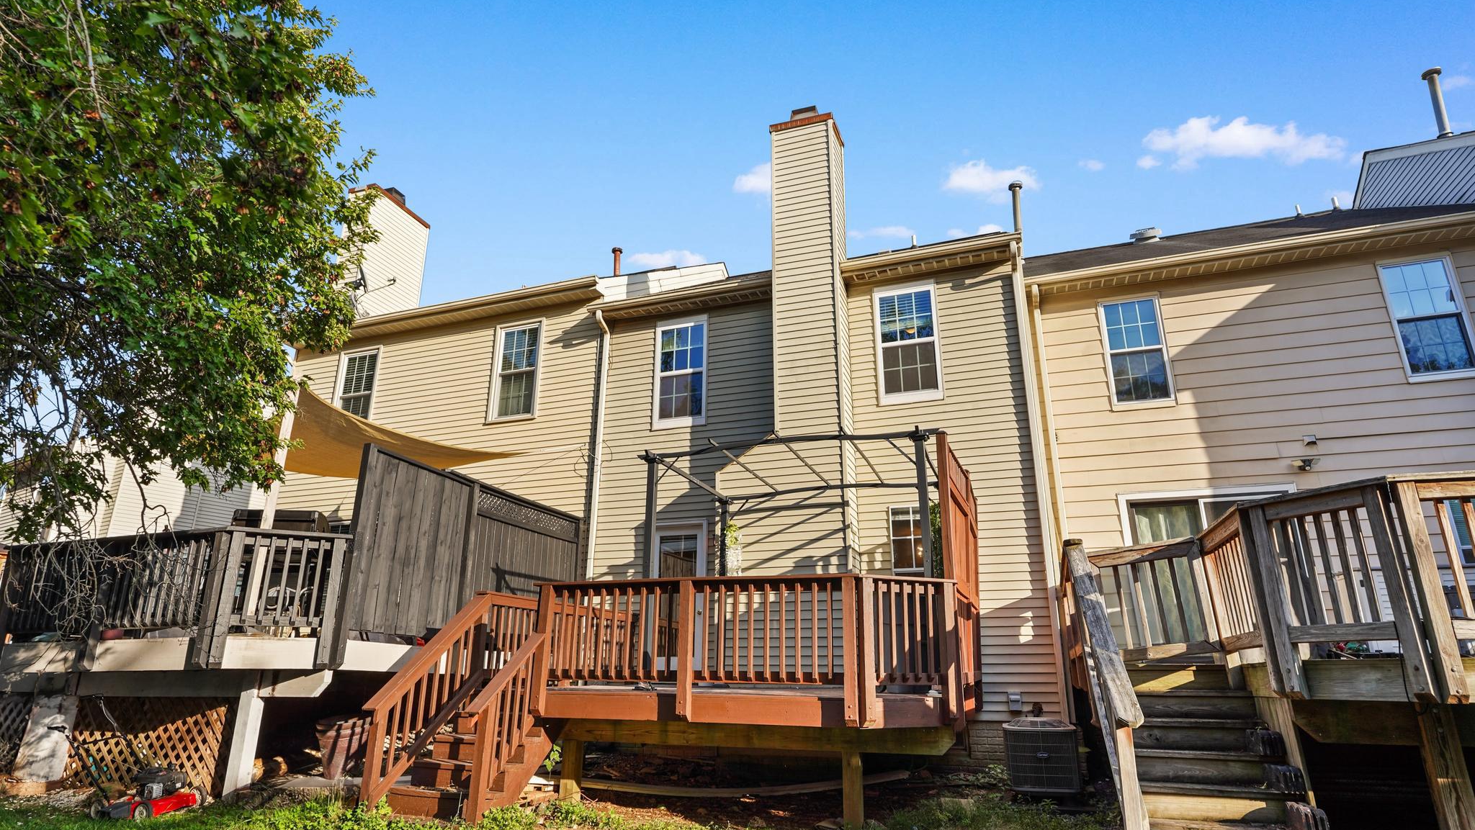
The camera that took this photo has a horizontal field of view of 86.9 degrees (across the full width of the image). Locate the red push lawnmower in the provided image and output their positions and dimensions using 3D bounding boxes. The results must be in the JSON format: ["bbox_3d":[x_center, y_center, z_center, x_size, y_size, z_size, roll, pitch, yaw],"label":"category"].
[{"bbox_3d":[-5.012,2.854,6.514,0.550,0.980,1.420,-2,-18,7],"label":"red push lawnmower"}]

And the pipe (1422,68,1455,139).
[{"bbox_3d":[10.646,-4.743,11.797,0.230,1.180,0.230,-6,-19,19],"label":"pipe"}]

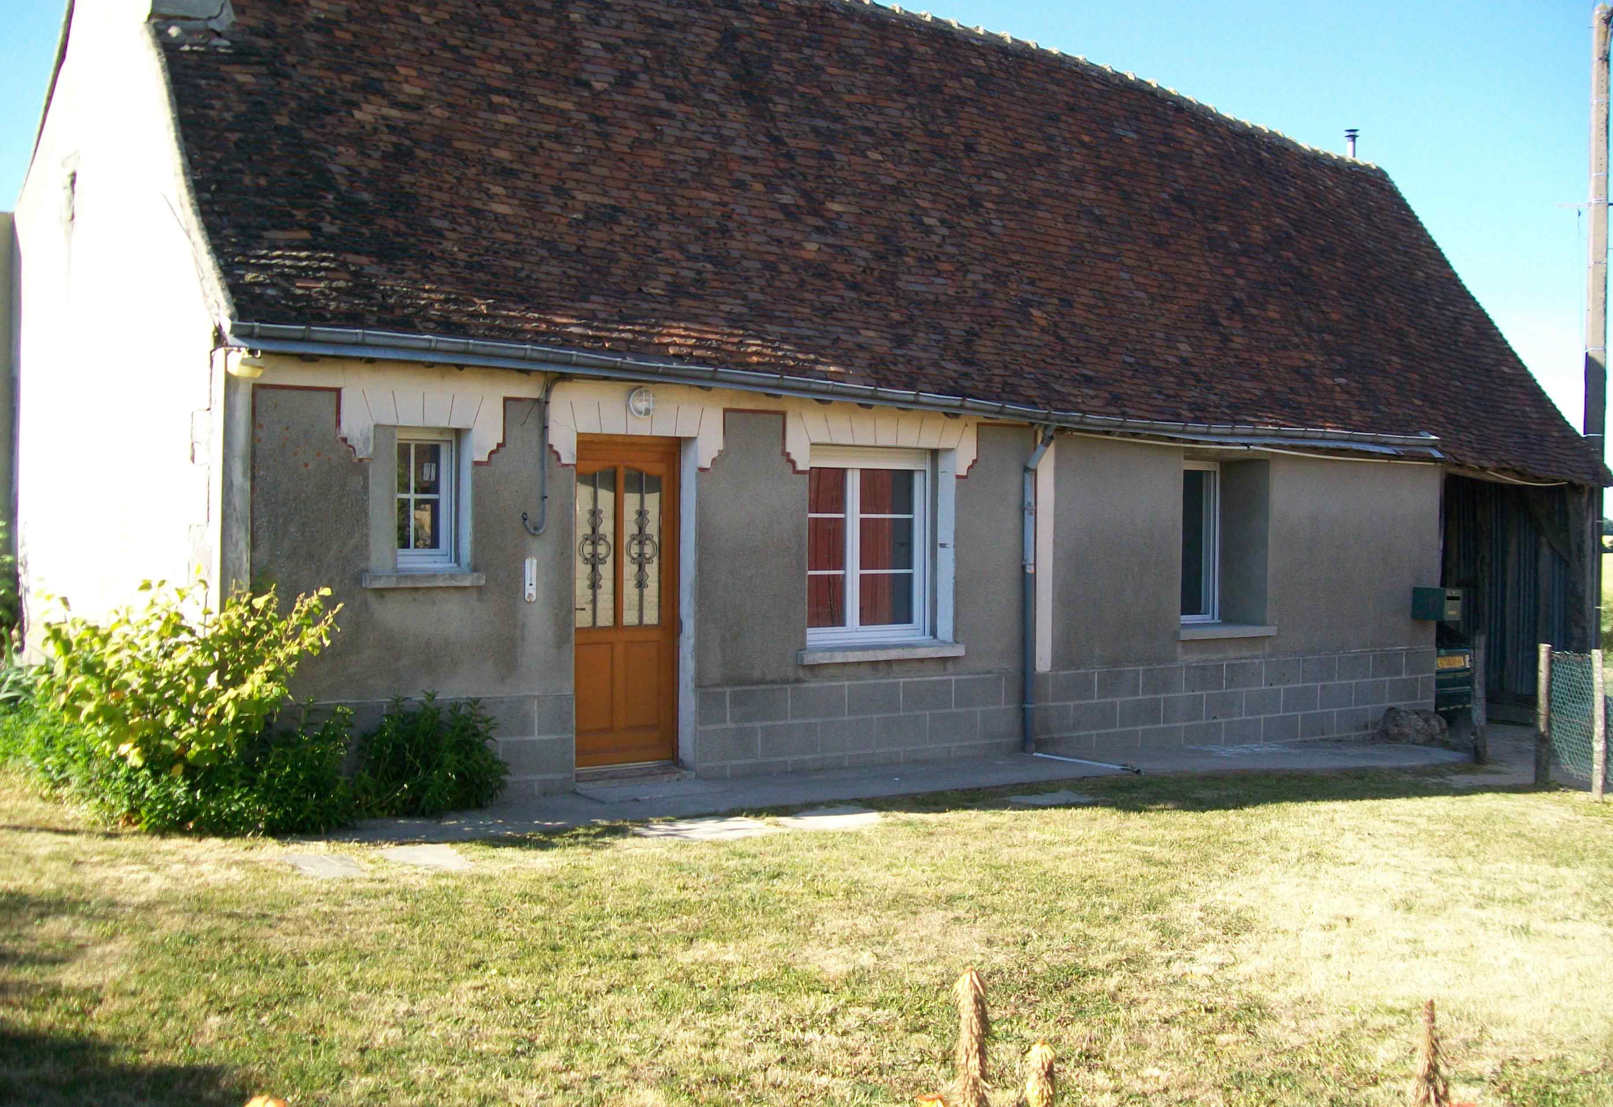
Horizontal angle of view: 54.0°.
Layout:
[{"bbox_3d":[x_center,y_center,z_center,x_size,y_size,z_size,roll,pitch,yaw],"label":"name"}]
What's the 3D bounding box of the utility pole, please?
[{"bbox_3d":[8.980,-2.280,18.006,0.240,7.937,0.240,0,1,-33],"label":"utility pole"}]

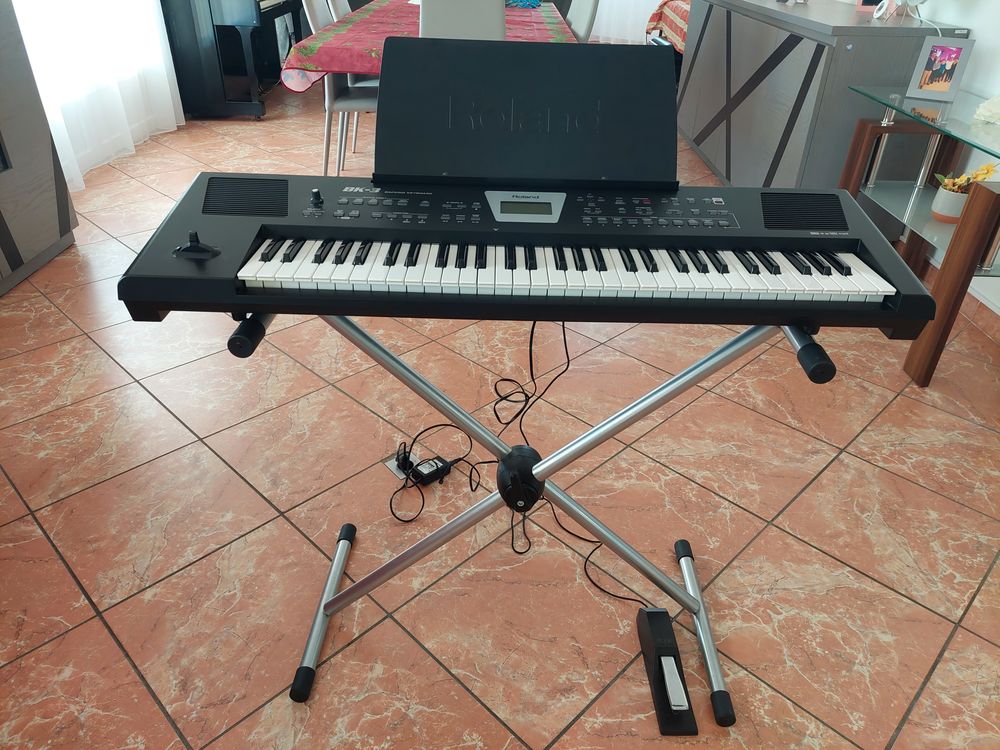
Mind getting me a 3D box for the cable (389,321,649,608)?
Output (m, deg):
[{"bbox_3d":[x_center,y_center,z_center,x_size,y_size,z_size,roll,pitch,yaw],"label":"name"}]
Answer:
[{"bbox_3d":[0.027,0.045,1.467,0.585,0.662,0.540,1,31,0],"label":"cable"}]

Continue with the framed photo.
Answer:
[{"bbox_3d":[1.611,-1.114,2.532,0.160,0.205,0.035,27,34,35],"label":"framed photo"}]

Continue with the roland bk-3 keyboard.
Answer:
[{"bbox_3d":[0.039,-0.182,1.015,1.045,0.118,0.316,1,31,0],"label":"roland bk-3 keyboard"}]

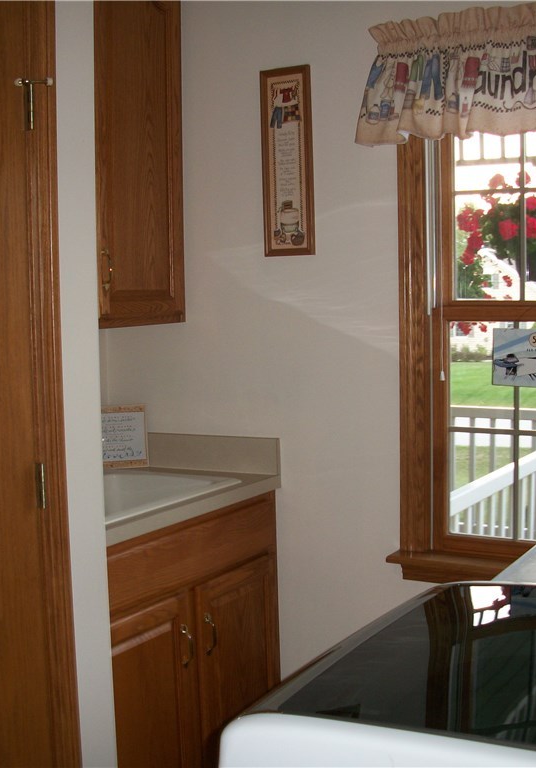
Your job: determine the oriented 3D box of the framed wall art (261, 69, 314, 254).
[{"bbox_3d":[0.057,-0.632,2.962,0.160,0.535,0.022,2,5,29],"label":"framed wall art"}]

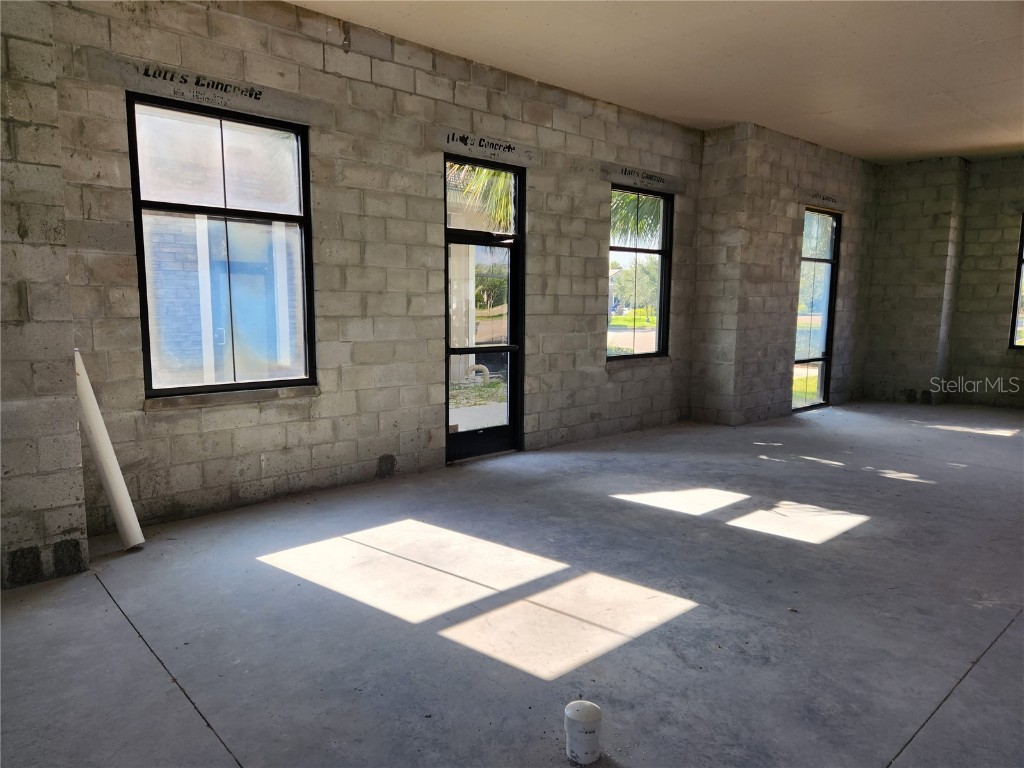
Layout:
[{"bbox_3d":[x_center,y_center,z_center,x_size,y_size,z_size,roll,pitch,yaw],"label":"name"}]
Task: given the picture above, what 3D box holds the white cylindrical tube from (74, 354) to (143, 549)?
[{"bbox_3d":[-2.493,0.391,4.136,0.114,1.252,0.114,-18,-4,-40],"label":"white cylindrical tube"}]

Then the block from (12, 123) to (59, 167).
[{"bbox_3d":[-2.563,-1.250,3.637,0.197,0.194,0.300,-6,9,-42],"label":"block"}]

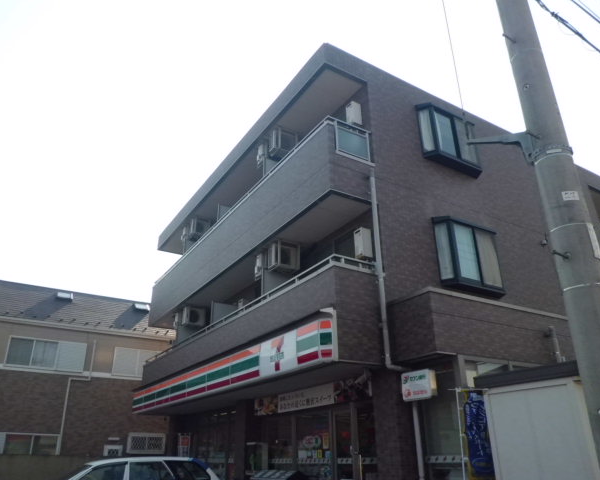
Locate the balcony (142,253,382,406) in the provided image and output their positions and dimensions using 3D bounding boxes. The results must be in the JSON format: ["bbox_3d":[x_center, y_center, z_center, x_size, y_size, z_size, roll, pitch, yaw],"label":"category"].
[{"bbox_3d":[-1.926,3.066,12.056,1.109,1.752,10.974,13,-28,-30],"label":"balcony"}]

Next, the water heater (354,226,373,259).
[{"bbox_3d":[1.173,0.078,8.902,0.224,0.566,0.236,13,-28,-30],"label":"water heater"}]

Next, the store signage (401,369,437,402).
[{"bbox_3d":[1.868,2.278,7.518,0.130,0.431,0.602,13,-28,-30],"label":"store signage"}]

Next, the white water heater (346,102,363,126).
[{"bbox_3d":[1.133,-2.584,10.052,0.224,0.560,0.236,13,-28,-30],"label":"white water heater"}]

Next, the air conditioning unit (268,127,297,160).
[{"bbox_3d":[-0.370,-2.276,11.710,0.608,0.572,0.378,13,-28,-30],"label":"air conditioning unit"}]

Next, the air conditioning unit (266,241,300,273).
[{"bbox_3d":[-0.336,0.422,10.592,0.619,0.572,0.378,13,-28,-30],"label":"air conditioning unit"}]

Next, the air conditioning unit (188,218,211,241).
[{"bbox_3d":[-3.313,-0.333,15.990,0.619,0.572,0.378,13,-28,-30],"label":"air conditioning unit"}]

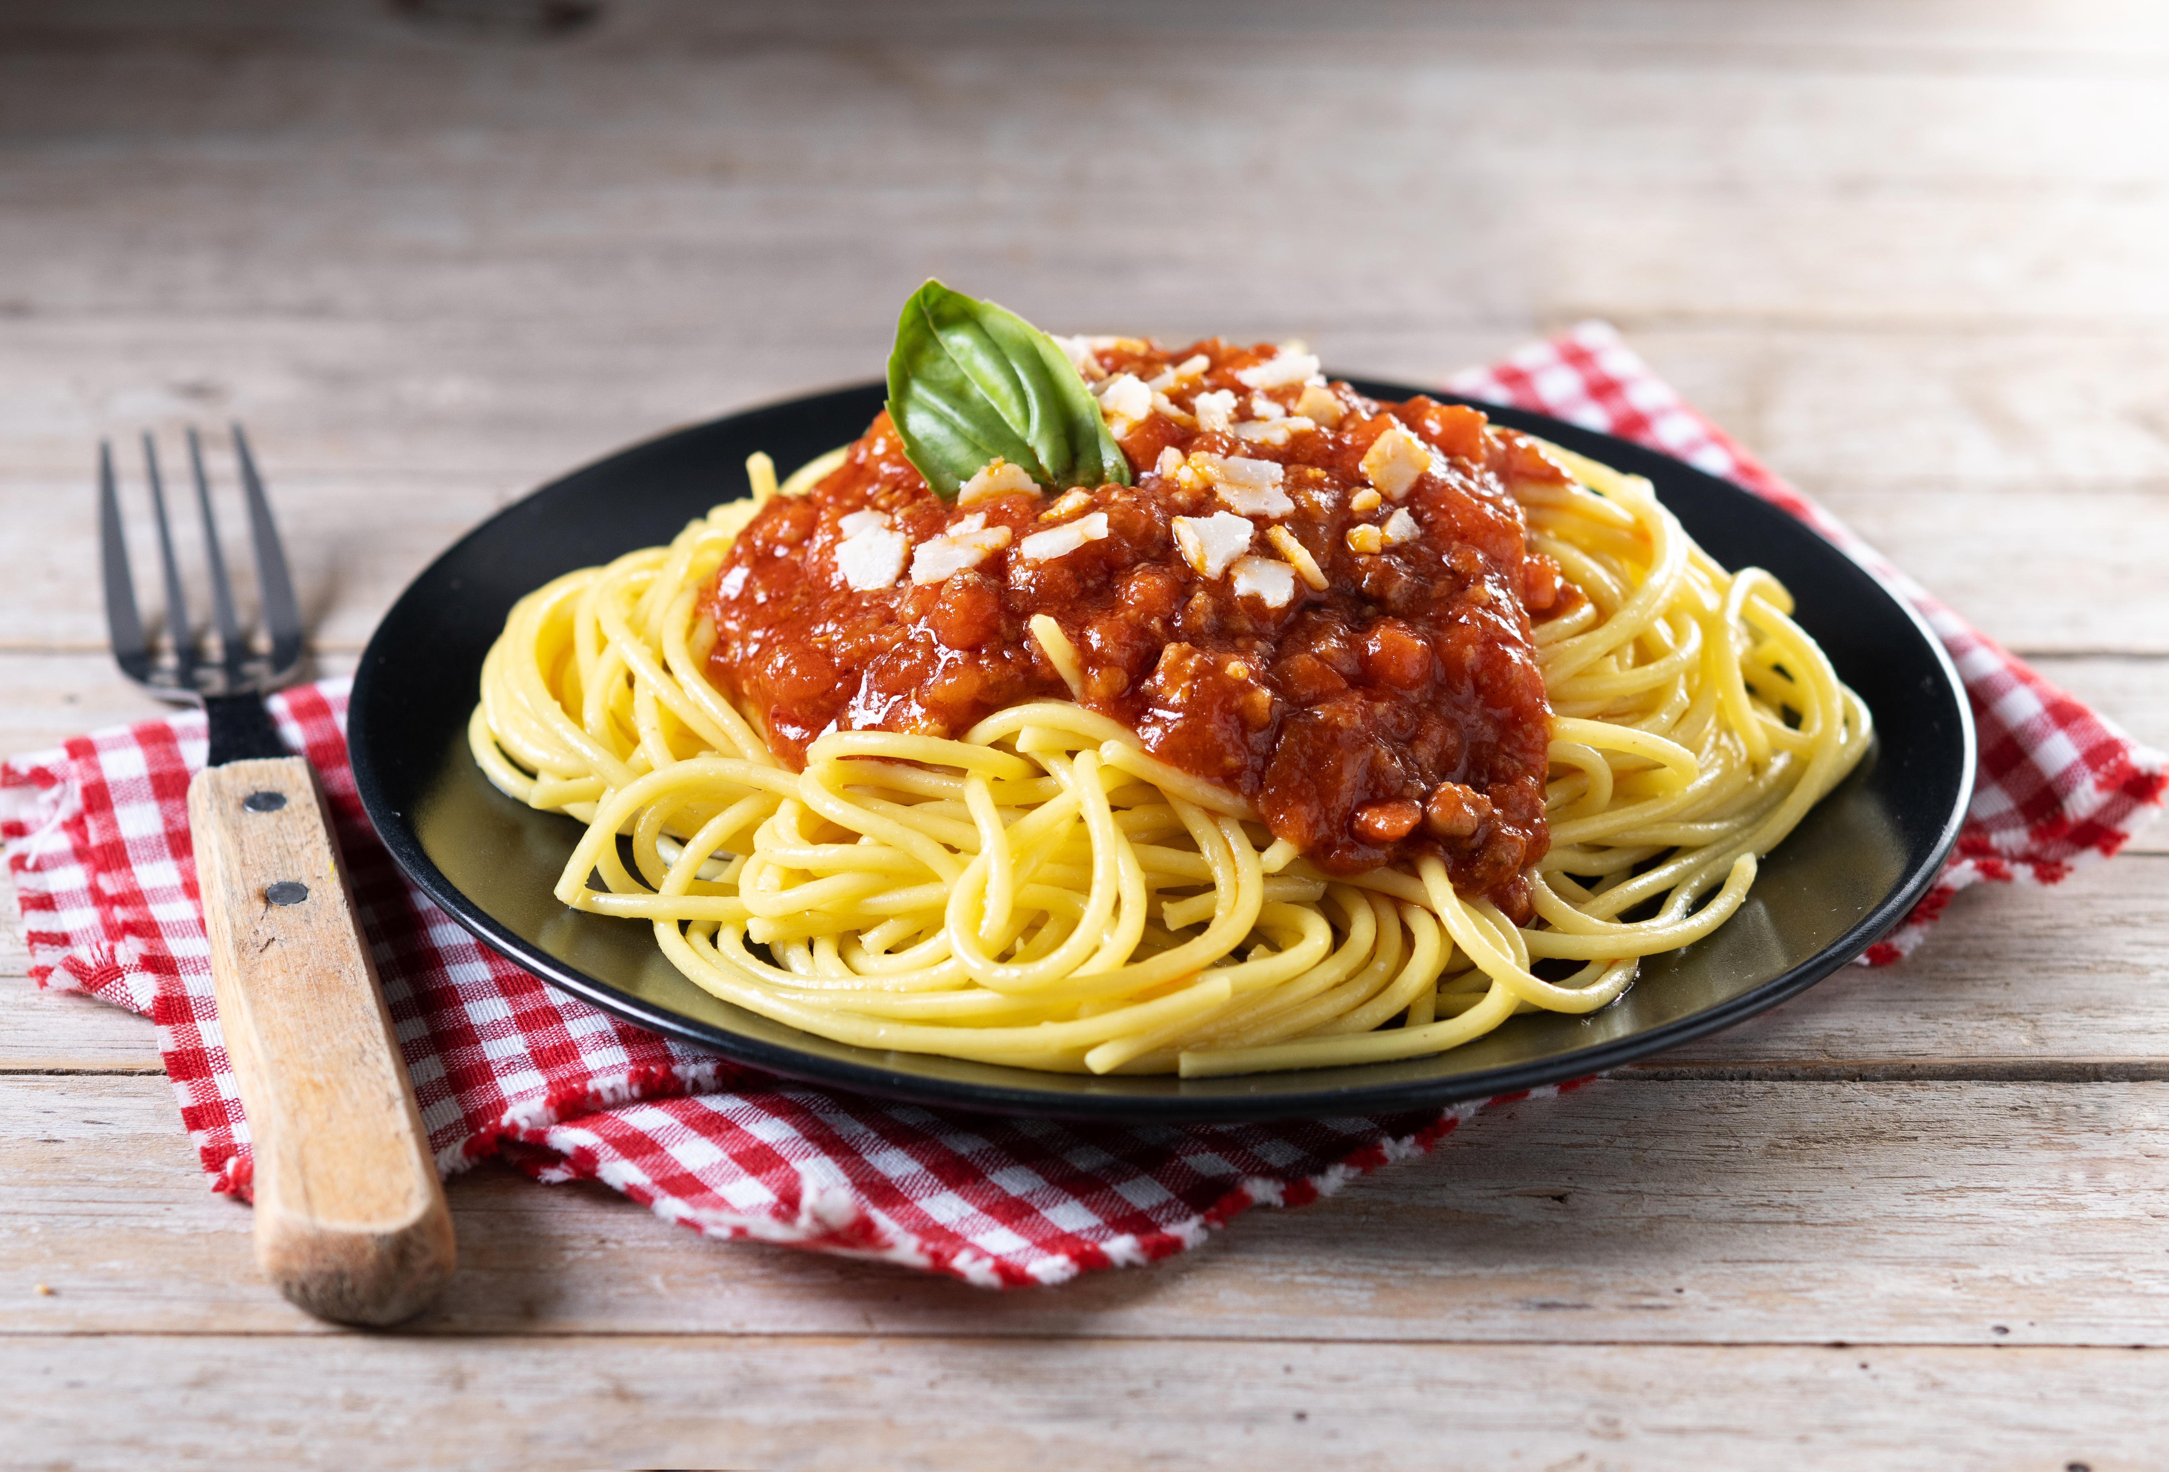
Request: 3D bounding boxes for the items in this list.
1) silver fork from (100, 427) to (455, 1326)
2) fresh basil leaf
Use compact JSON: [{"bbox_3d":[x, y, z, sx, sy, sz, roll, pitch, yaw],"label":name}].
[{"bbox_3d":[-0.102,0.011,0.680,0.024,0.018,0.199,-7,29,-12],"label":"silver fork"},{"bbox_3d":[-0.011,-0.039,0.670,0.022,0.035,0.013,-35,-9,2],"label":"fresh basil leaf"}]

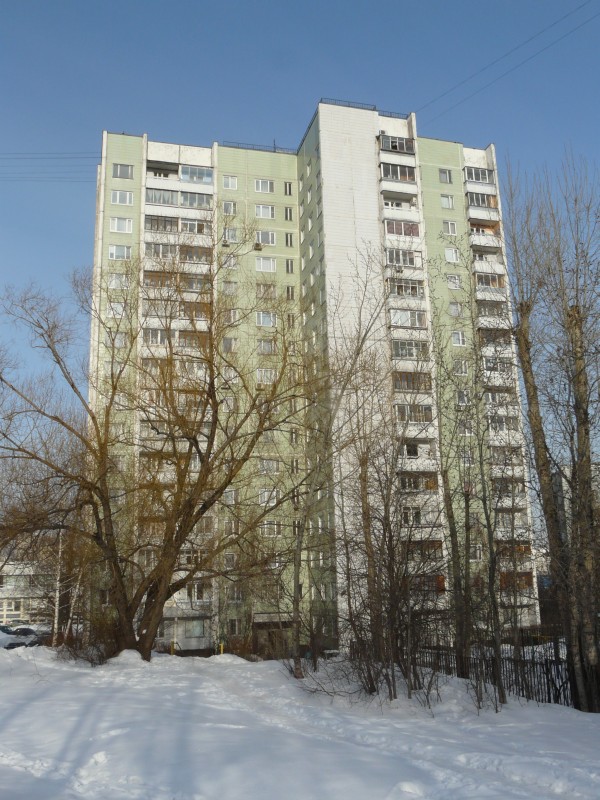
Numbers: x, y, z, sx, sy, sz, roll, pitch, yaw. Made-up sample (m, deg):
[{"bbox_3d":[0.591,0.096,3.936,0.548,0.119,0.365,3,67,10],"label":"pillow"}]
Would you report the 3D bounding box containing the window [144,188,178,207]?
[{"bbox_3d":[-12.979,-19.057,69.721,3.013,1.775,0.120,2,-14,-15],"label":"window"}]

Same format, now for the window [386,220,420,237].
[{"bbox_3d":[9.182,-15.311,66.037,3.377,1.385,0.120,2,-14,-15],"label":"window"}]

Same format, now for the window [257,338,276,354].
[{"bbox_3d":[-3.024,-4.863,69.694,1.946,1.422,0.200,1,-13,-12],"label":"window"}]

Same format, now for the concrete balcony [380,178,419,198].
[{"bbox_3d":[8.874,-19.042,67.428,3.507,1.153,1.200,2,-14,-15],"label":"concrete balcony"}]

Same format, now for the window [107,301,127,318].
[{"bbox_3d":[-16.518,-8.148,67.444,1.987,1.451,0.200,1,-13,-12],"label":"window"}]

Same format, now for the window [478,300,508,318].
[{"bbox_3d":[18.331,-8.532,70.365,3.080,1.500,0.200,1,-13,-12],"label":"window"}]

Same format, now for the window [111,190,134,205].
[{"bbox_3d":[-16.709,-18.937,69.683,1.989,1.380,0.150,2,-14,-15],"label":"window"}]

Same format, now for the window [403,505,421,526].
[{"bbox_3d":[9.053,9.449,60.013,1.729,1.542,0.120,2,-14,-15],"label":"window"}]

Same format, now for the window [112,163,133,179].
[{"bbox_3d":[-16.877,-21.781,70.610,1.987,1.451,0.200,1,-13,-12],"label":"window"}]

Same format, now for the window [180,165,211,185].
[{"bbox_3d":[-9.897,-21.595,71.210,3.173,1.882,0.120,2,-14,-15],"label":"window"}]

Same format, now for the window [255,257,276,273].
[{"bbox_3d":[-3.253,-13.155,72.107,1.960,1.424,0.150,2,-14,-15],"label":"window"}]

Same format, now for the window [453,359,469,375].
[{"bbox_3d":[14.924,-2.963,68.402,1.471,1.410,0.150,2,-14,-15],"label":"window"}]

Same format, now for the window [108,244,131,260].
[{"bbox_3d":[-16.615,-13.578,68.414,1.959,1.341,0.150,2,-14,-15],"label":"window"}]

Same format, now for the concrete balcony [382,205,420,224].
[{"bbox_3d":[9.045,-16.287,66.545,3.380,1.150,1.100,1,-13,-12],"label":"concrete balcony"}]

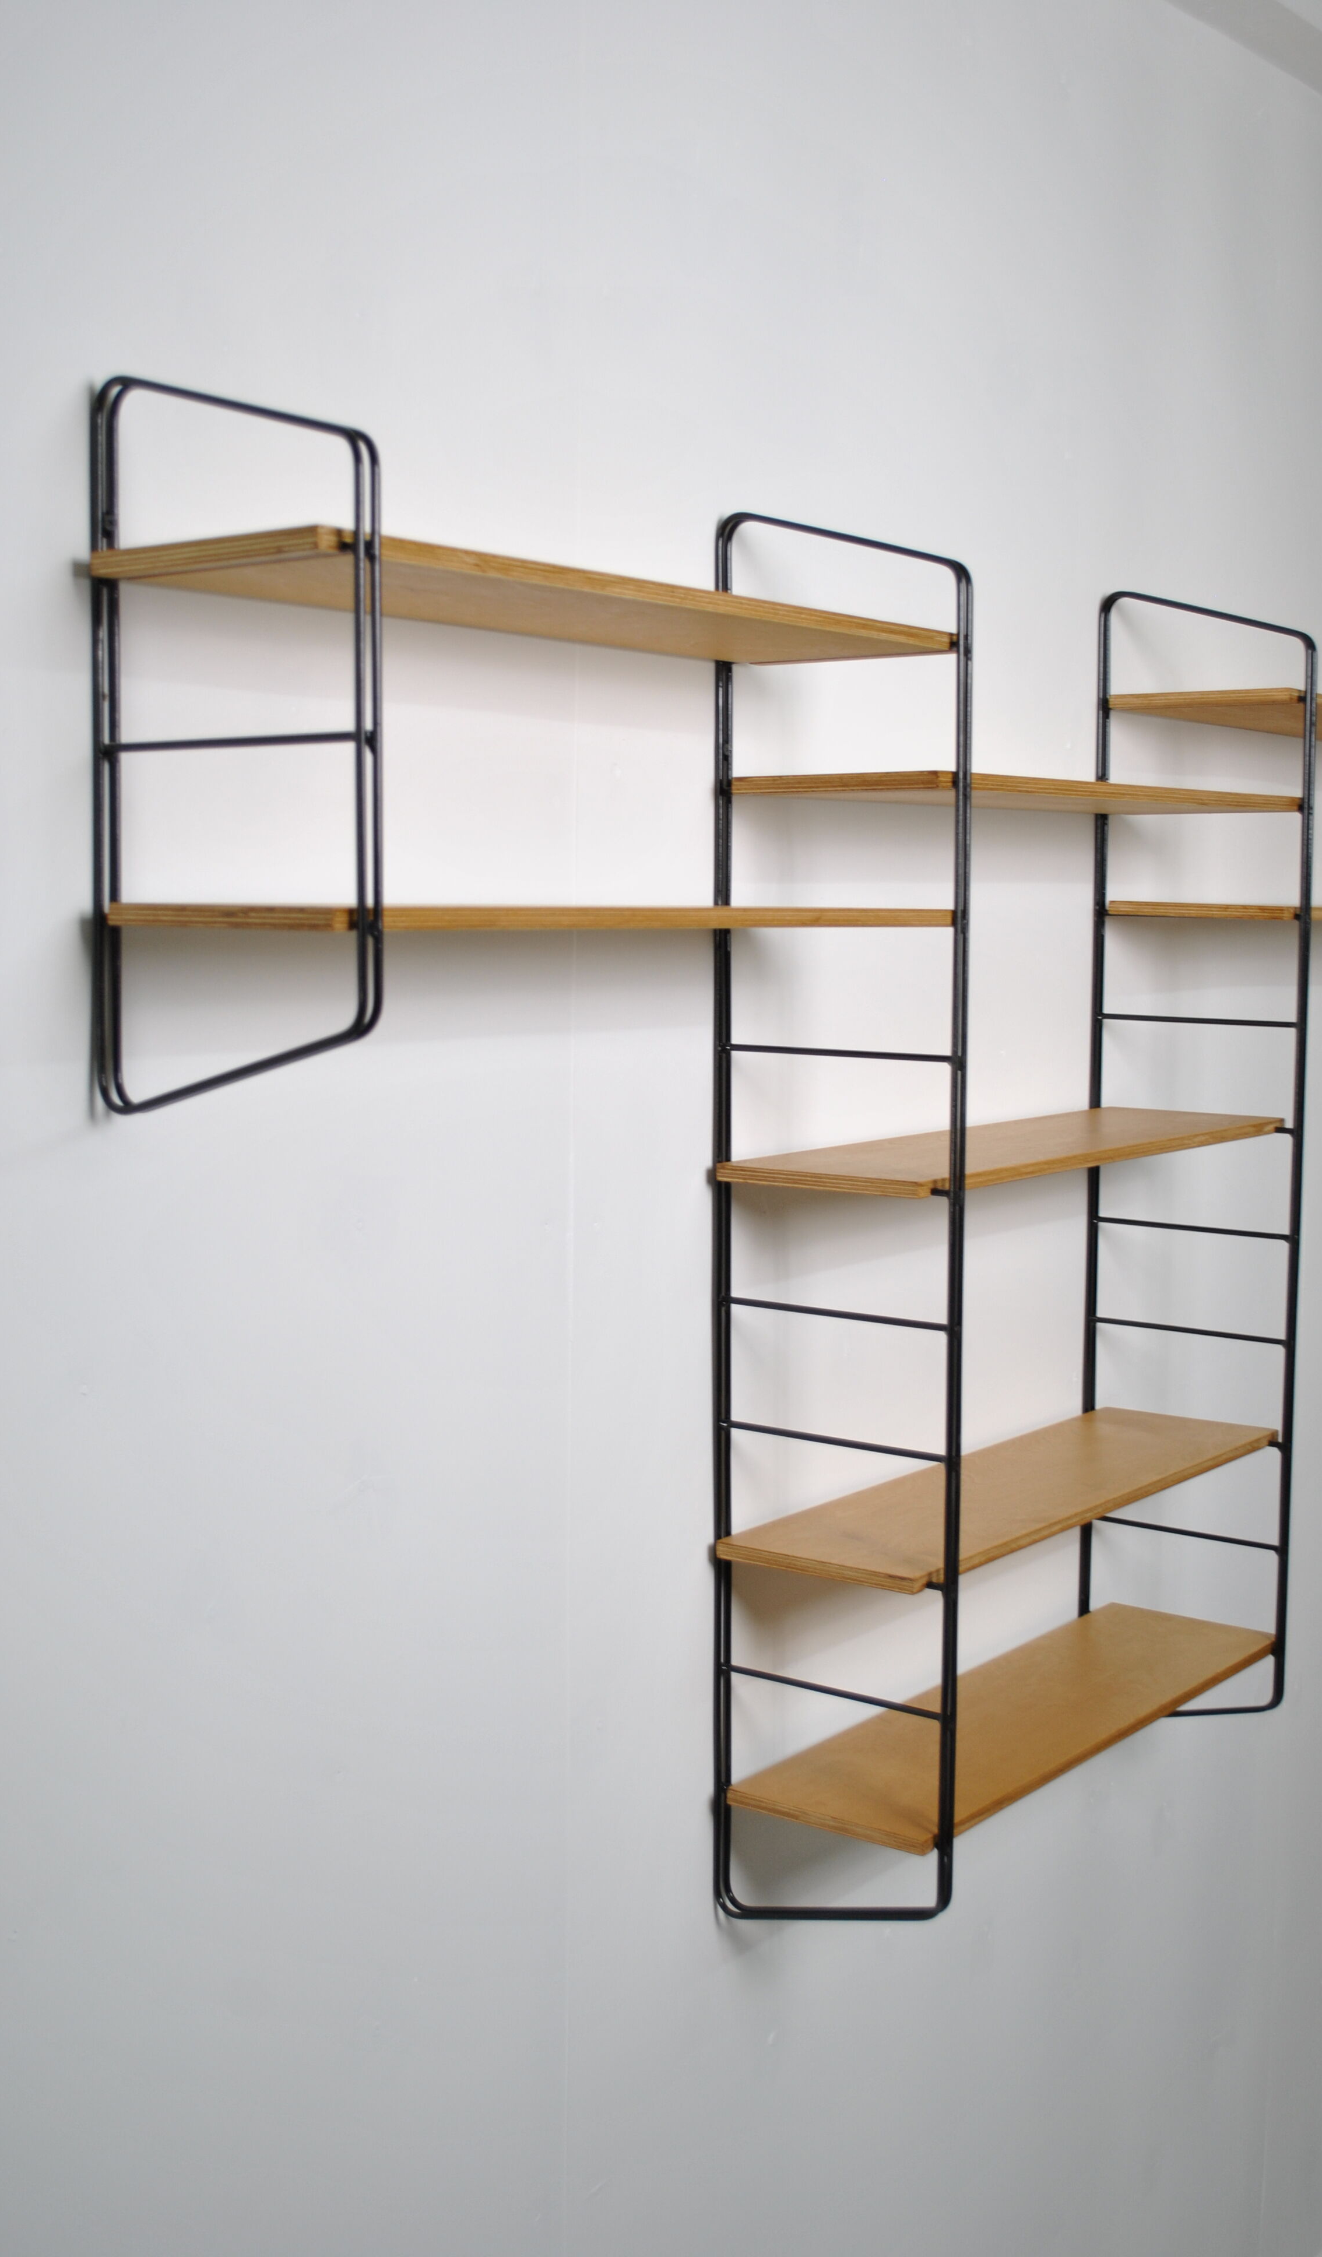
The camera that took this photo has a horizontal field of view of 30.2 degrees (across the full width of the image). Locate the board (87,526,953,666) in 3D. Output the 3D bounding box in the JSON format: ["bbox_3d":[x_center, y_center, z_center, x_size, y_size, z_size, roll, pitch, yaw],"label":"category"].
[{"bbox_3d":[-0.049,-0.314,1.479,0.172,0.011,0.603,4,7,37],"label":"board"}]

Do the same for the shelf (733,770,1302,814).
[{"bbox_3d":[0.311,-0.265,1.954,0.172,0.011,0.612,4,7,38],"label":"shelf"}]

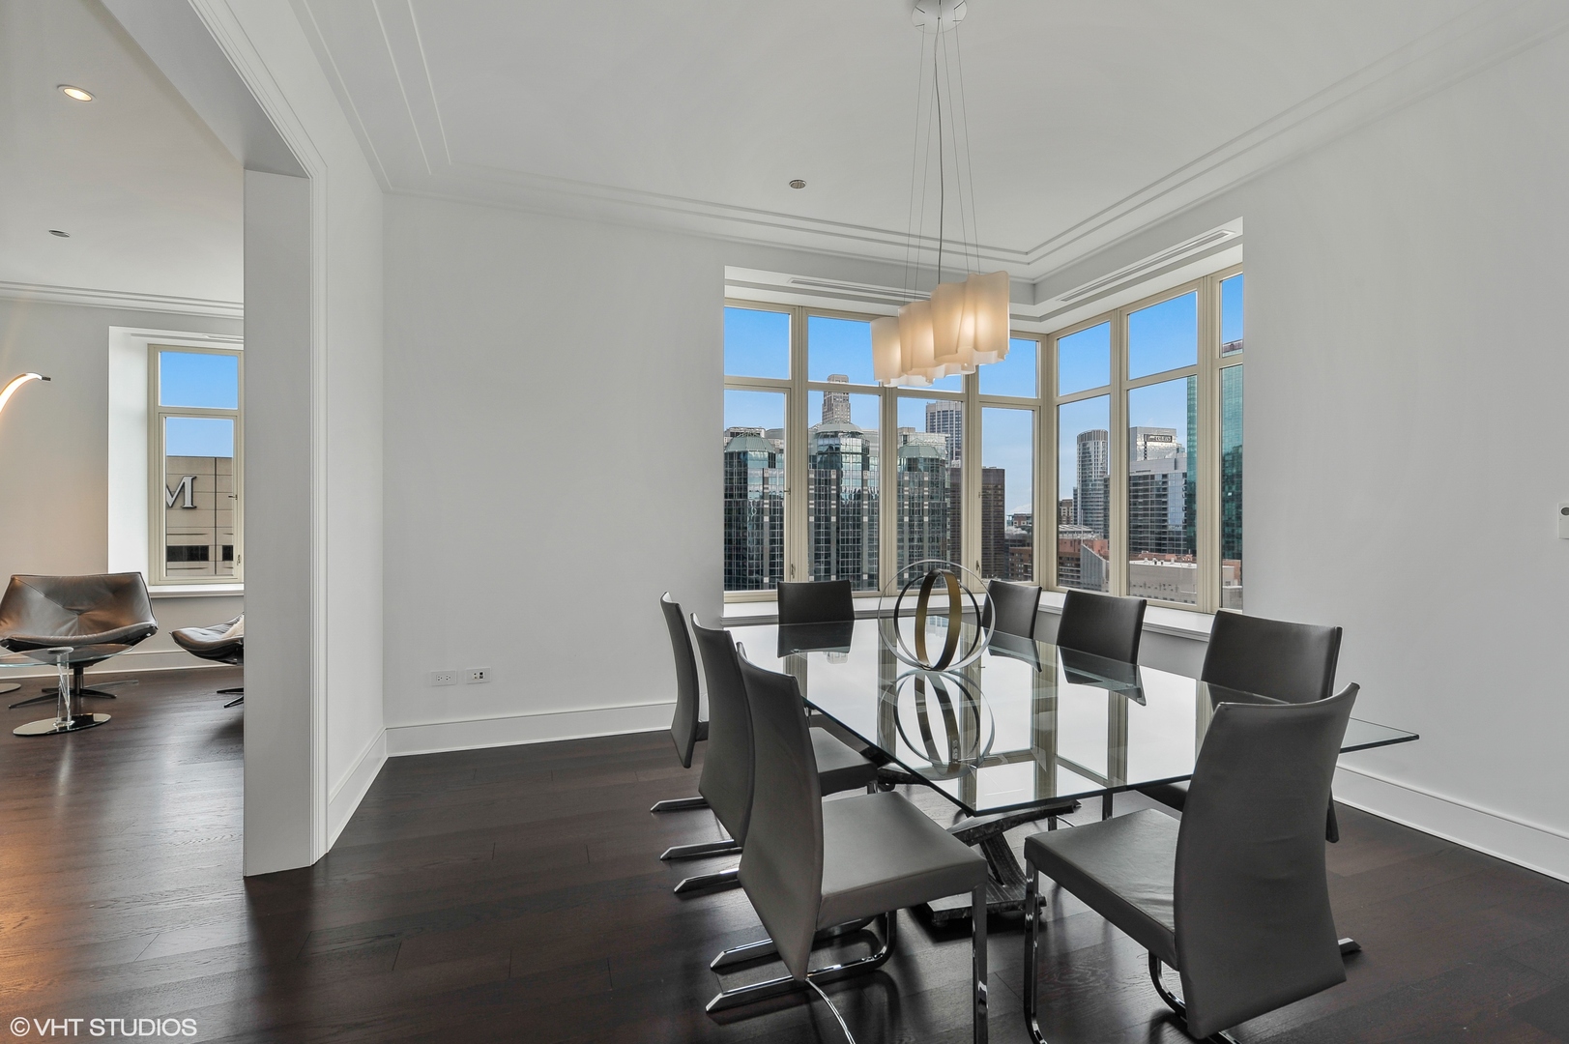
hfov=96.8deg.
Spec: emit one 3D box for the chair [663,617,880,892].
[{"bbox_3d":[-0.036,0.780,2.253,0.544,0.941,0.437,0,0,-22],"label":"chair"}]

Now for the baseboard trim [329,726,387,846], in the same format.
[{"bbox_3d":[-1.933,1.167,3.177,0.020,0.168,1.110,0,0,-20],"label":"baseboard trim"}]

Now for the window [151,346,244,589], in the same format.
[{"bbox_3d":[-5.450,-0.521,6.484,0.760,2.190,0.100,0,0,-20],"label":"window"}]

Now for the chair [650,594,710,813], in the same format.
[{"bbox_3d":[-0.255,0.780,2.881,0.544,0.941,0.437,0,0,-17],"label":"chair"}]

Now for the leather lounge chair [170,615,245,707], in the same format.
[{"bbox_3d":[-3.800,0.830,5.038,0.980,0.840,0.900,0,0,41],"label":"leather lounge chair"}]

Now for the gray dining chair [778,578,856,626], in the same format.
[{"bbox_3d":[0.232,0.780,3.479,0.437,0.941,0.544,0,0,-20],"label":"gray dining chair"}]

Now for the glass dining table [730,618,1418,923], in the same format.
[{"bbox_3d":[0.550,0.882,2.501,1.269,0.735,2.231,0,0,-20],"label":"glass dining table"}]

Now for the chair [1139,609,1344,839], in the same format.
[{"bbox_3d":[1.369,0.780,2.173,0.544,0.941,0.437,0,0,-16],"label":"chair"}]

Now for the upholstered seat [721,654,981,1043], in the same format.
[{"bbox_3d":[0.135,0.780,1.664,0.544,0.941,0.437,0,0,-20],"label":"upholstered seat"}]

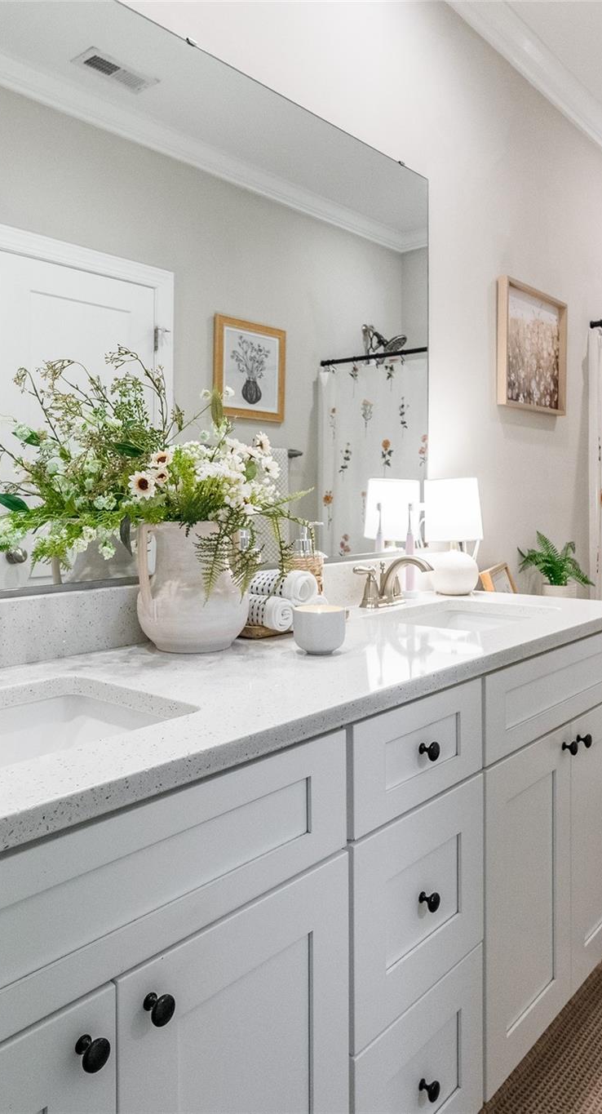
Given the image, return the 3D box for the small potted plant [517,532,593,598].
[{"bbox_3d":[0.928,0.057,2.691,0.235,0.300,0.240,4,6,42],"label":"small potted plant"}]

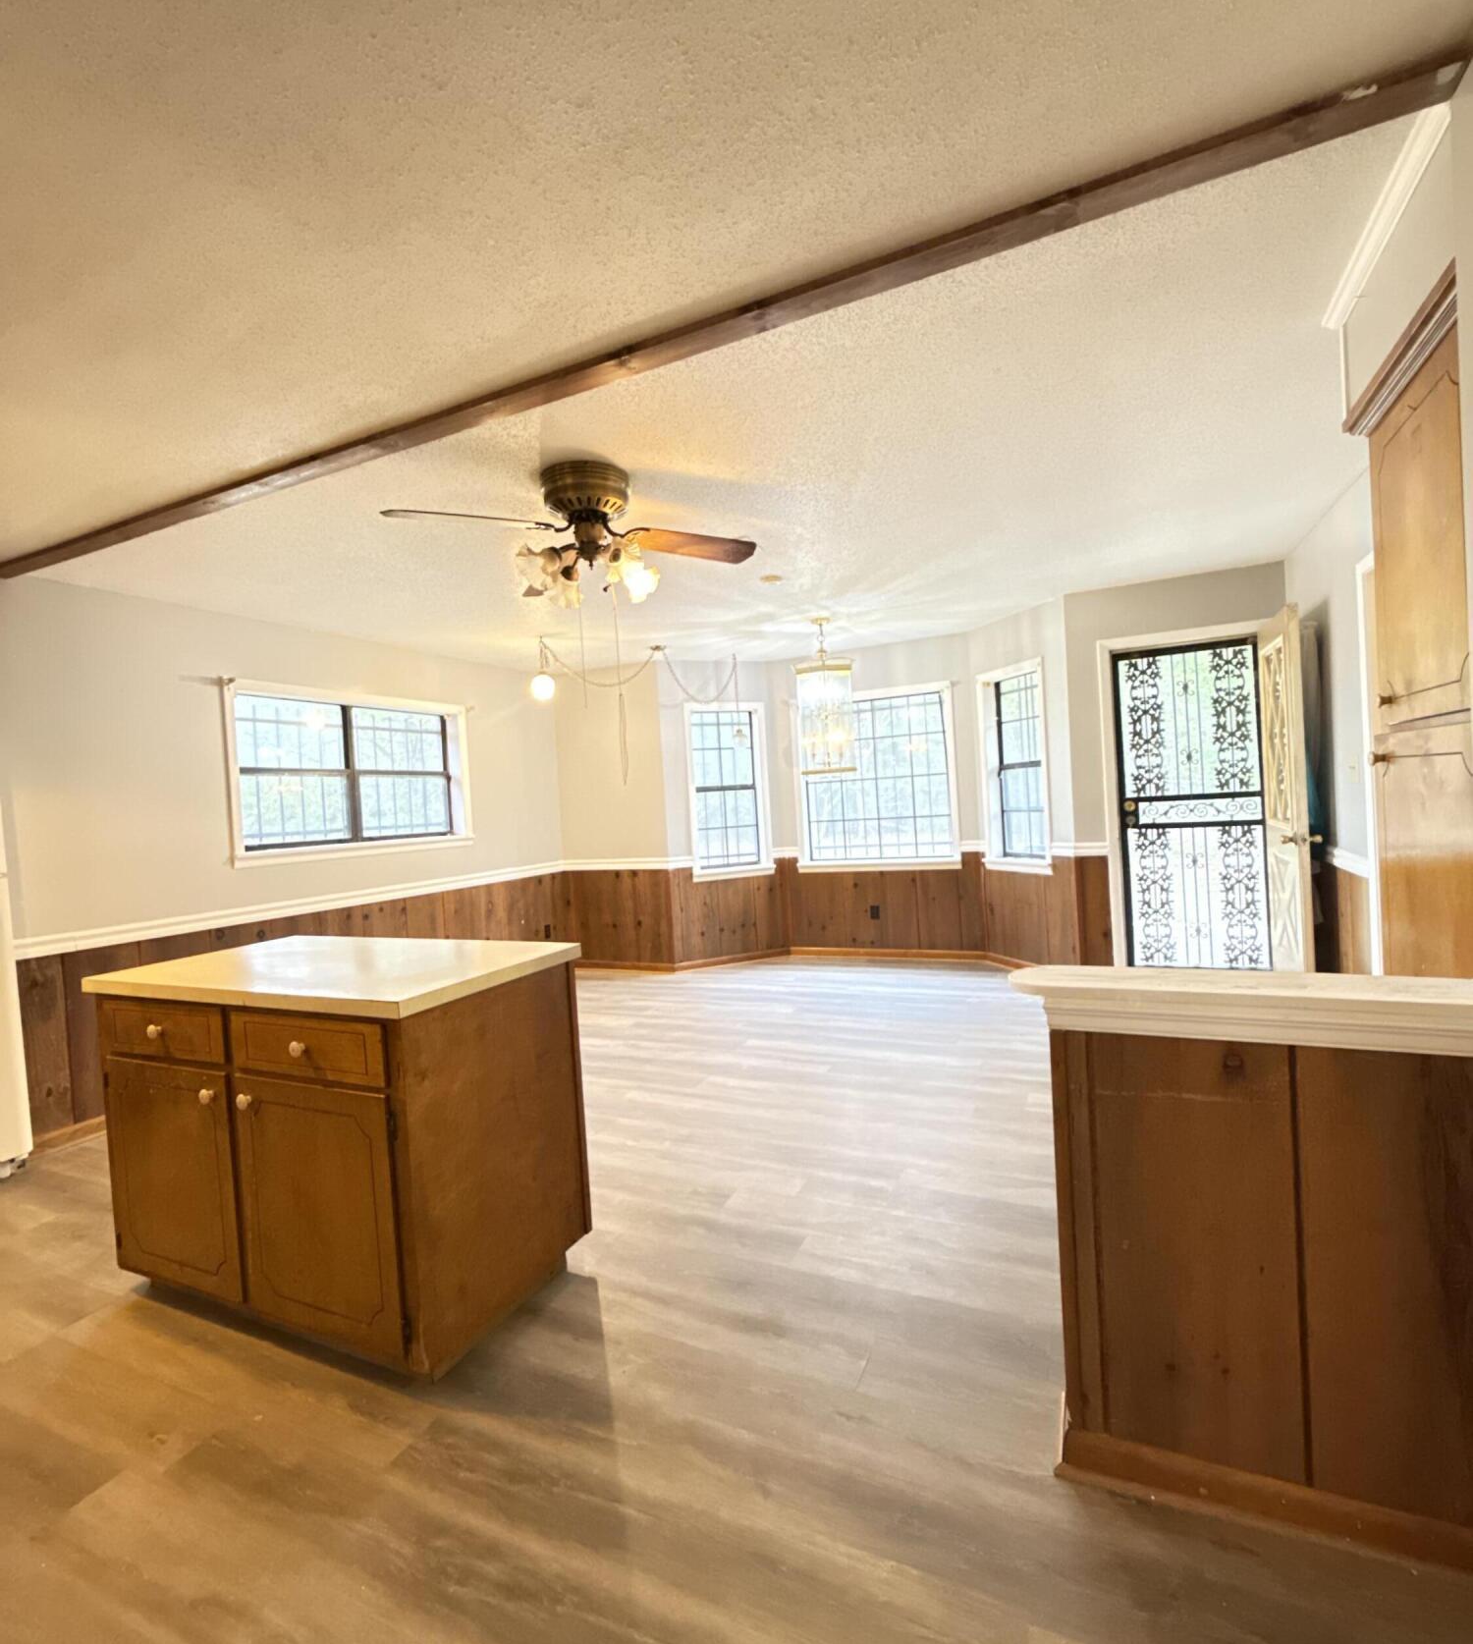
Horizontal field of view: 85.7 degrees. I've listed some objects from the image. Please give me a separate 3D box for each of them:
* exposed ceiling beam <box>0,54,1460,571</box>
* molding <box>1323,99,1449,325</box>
[{"bbox_3d":[-0.971,-1.140,2.352,4.838,0.039,0.082,-3,2,25],"label":"exposed ceiling beam"},{"bbox_3d":[1.377,-1.252,1.717,0.041,0.052,0.767,-3,2,25],"label":"molding"}]

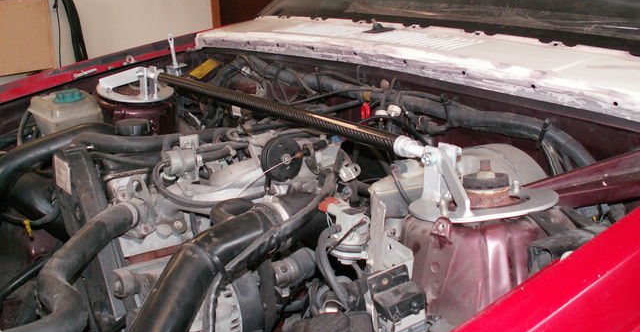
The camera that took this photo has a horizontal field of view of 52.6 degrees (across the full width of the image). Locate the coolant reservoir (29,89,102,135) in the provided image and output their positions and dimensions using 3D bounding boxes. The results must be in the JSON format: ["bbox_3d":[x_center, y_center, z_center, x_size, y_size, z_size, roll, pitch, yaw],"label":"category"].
[{"bbox_3d":[-0.609,-0.084,1.547,0.140,0.160,0.135,-15,22,-37],"label":"coolant reservoir"}]

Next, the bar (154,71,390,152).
[{"bbox_3d":[-0.129,-0.119,1.214,0.028,0.028,0.760,-15,23,-37],"label":"bar"}]

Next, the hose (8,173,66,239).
[{"bbox_3d":[-0.559,0.080,1.280,0.100,0.110,0.130,-15,22,-37],"label":"hose"}]

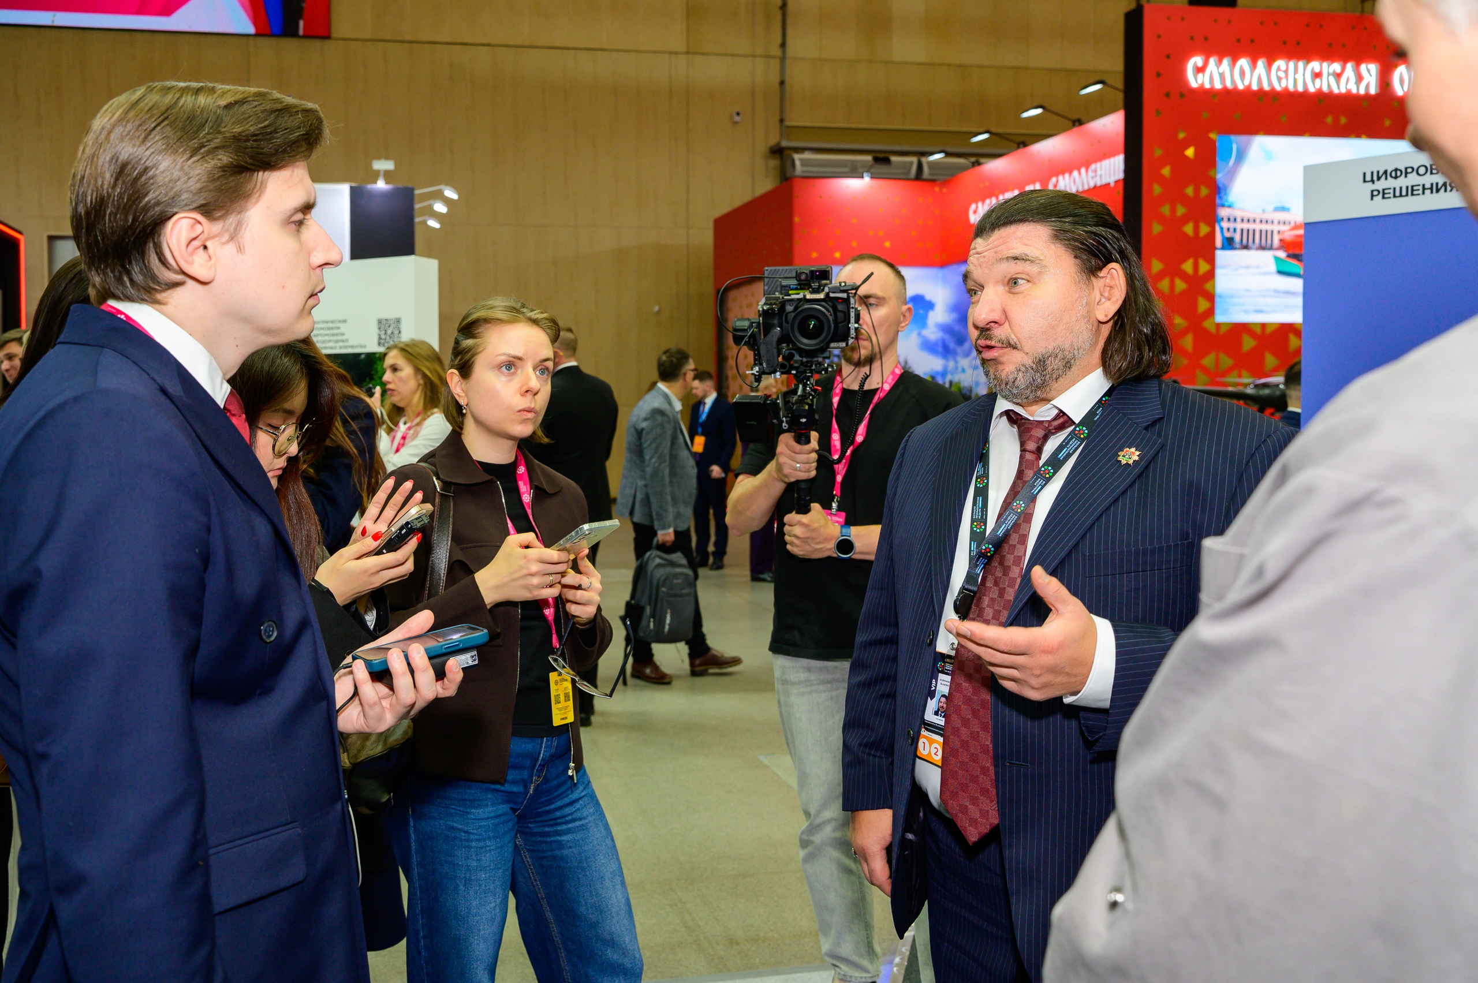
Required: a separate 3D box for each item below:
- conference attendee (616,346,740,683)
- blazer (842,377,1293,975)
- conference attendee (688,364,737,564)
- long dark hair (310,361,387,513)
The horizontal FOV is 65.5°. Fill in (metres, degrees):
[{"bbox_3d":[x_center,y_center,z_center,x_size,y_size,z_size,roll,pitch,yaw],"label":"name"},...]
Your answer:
[{"bbox_3d":[-0.343,0.139,6.150,0.580,1.760,0.520,-2,4,-25],"label":"conference attendee"},{"bbox_3d":[0.433,0.233,1.520,0.580,0.760,0.420,3,5,43],"label":"blazer"},{"bbox_3d":[-0.238,-0.197,10.300,0.500,1.780,0.320,2,4,30],"label":"conference attendee"},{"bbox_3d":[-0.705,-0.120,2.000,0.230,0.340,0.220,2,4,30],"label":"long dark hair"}]

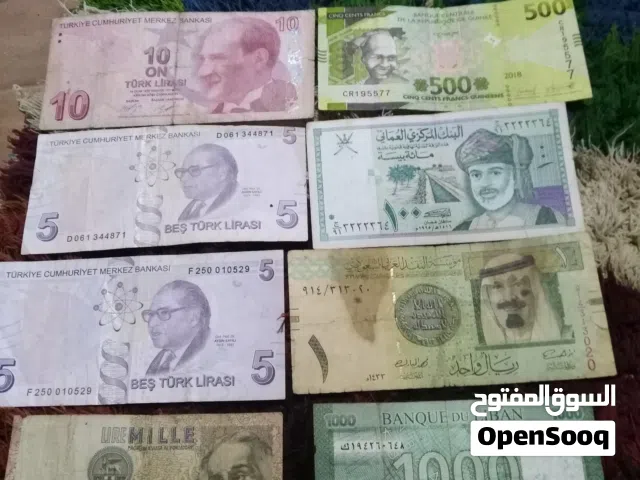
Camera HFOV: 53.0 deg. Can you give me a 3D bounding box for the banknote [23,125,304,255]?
[{"bbox_3d":[-0.071,-0.026,0.300,0.130,0.003,0.064,-3,70,1],"label":"banknote"}]

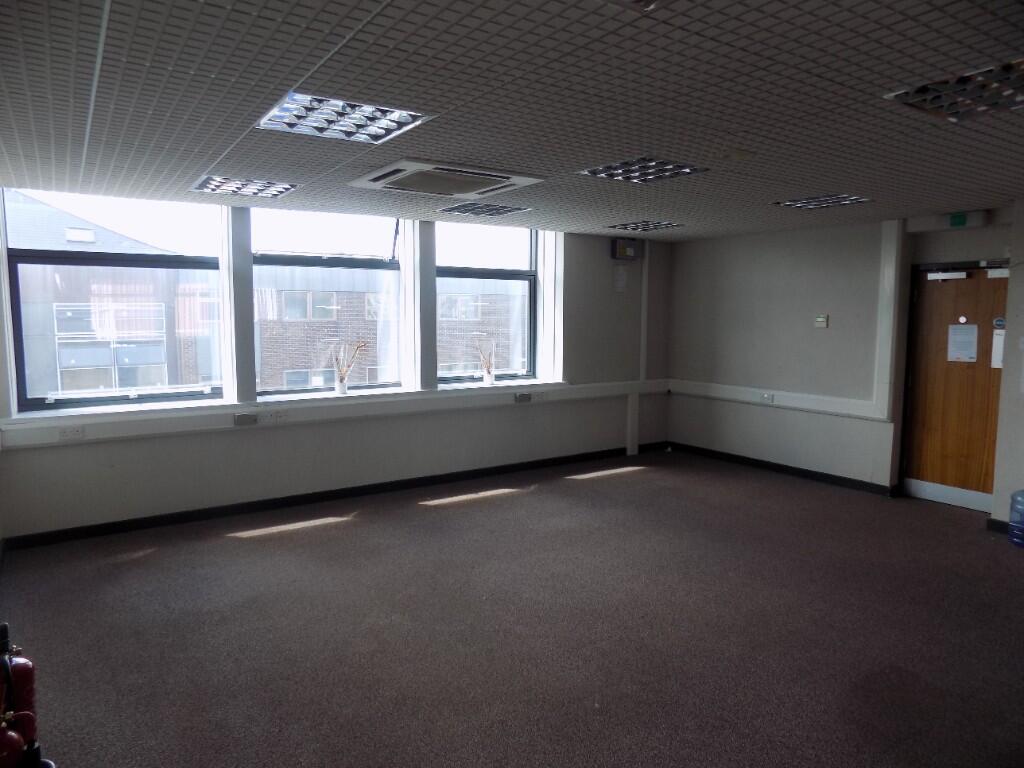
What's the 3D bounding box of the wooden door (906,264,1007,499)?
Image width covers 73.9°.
[{"bbox_3d":[3.783,0.033,5.691,0.055,1.970,0.810,-4,7,-34],"label":"wooden door"}]

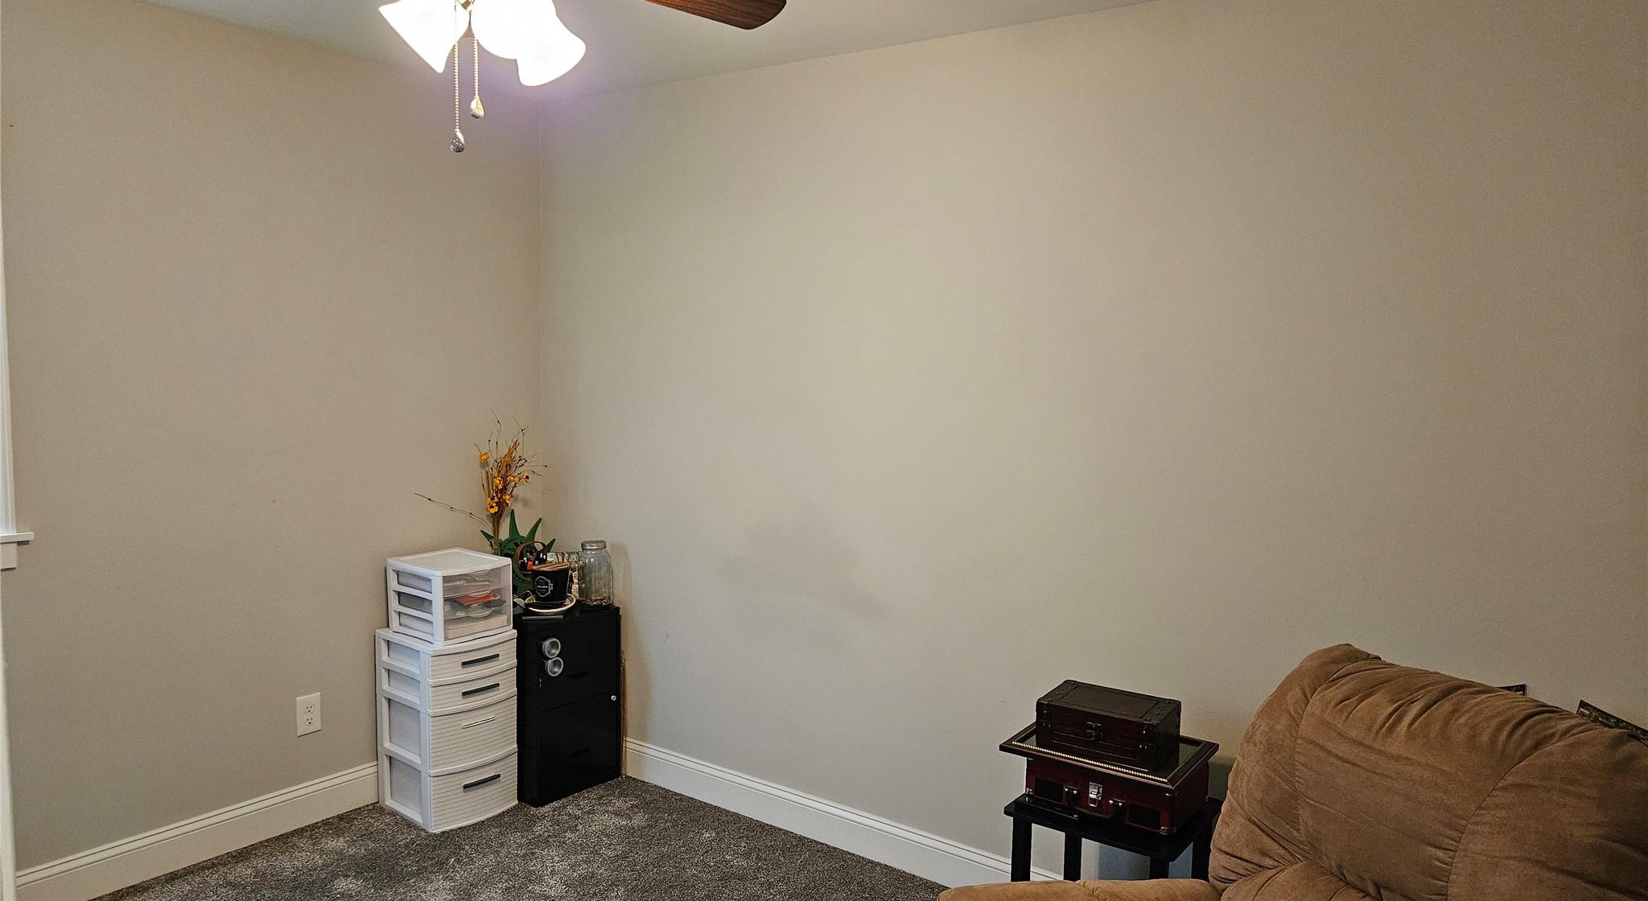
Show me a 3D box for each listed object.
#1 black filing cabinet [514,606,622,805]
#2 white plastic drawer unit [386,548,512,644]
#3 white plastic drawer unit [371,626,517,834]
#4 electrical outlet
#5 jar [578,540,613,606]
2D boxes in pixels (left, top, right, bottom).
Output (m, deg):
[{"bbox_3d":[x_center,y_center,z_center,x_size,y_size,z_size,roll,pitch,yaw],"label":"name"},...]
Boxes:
[{"bbox_3d":[-1.016,0.863,3.917,0.457,0.620,0.356,6,6,39],"label":"black filing cabinet"},{"bbox_3d":[-1.231,0.480,3.633,0.291,0.237,0.278,5,6,34],"label":"white plastic drawer unit"},{"bbox_3d":[-1.243,0.893,3.646,0.356,0.595,0.314,6,6,39],"label":"white plastic drawer unit"},{"bbox_3d":[-1.626,0.838,3.467,0.008,0.123,0.078,5,6,36],"label":"electrical outlet"},{"bbox_3d":[-0.814,0.438,3.910,0.122,0.218,0.122,2,5,0],"label":"jar"}]

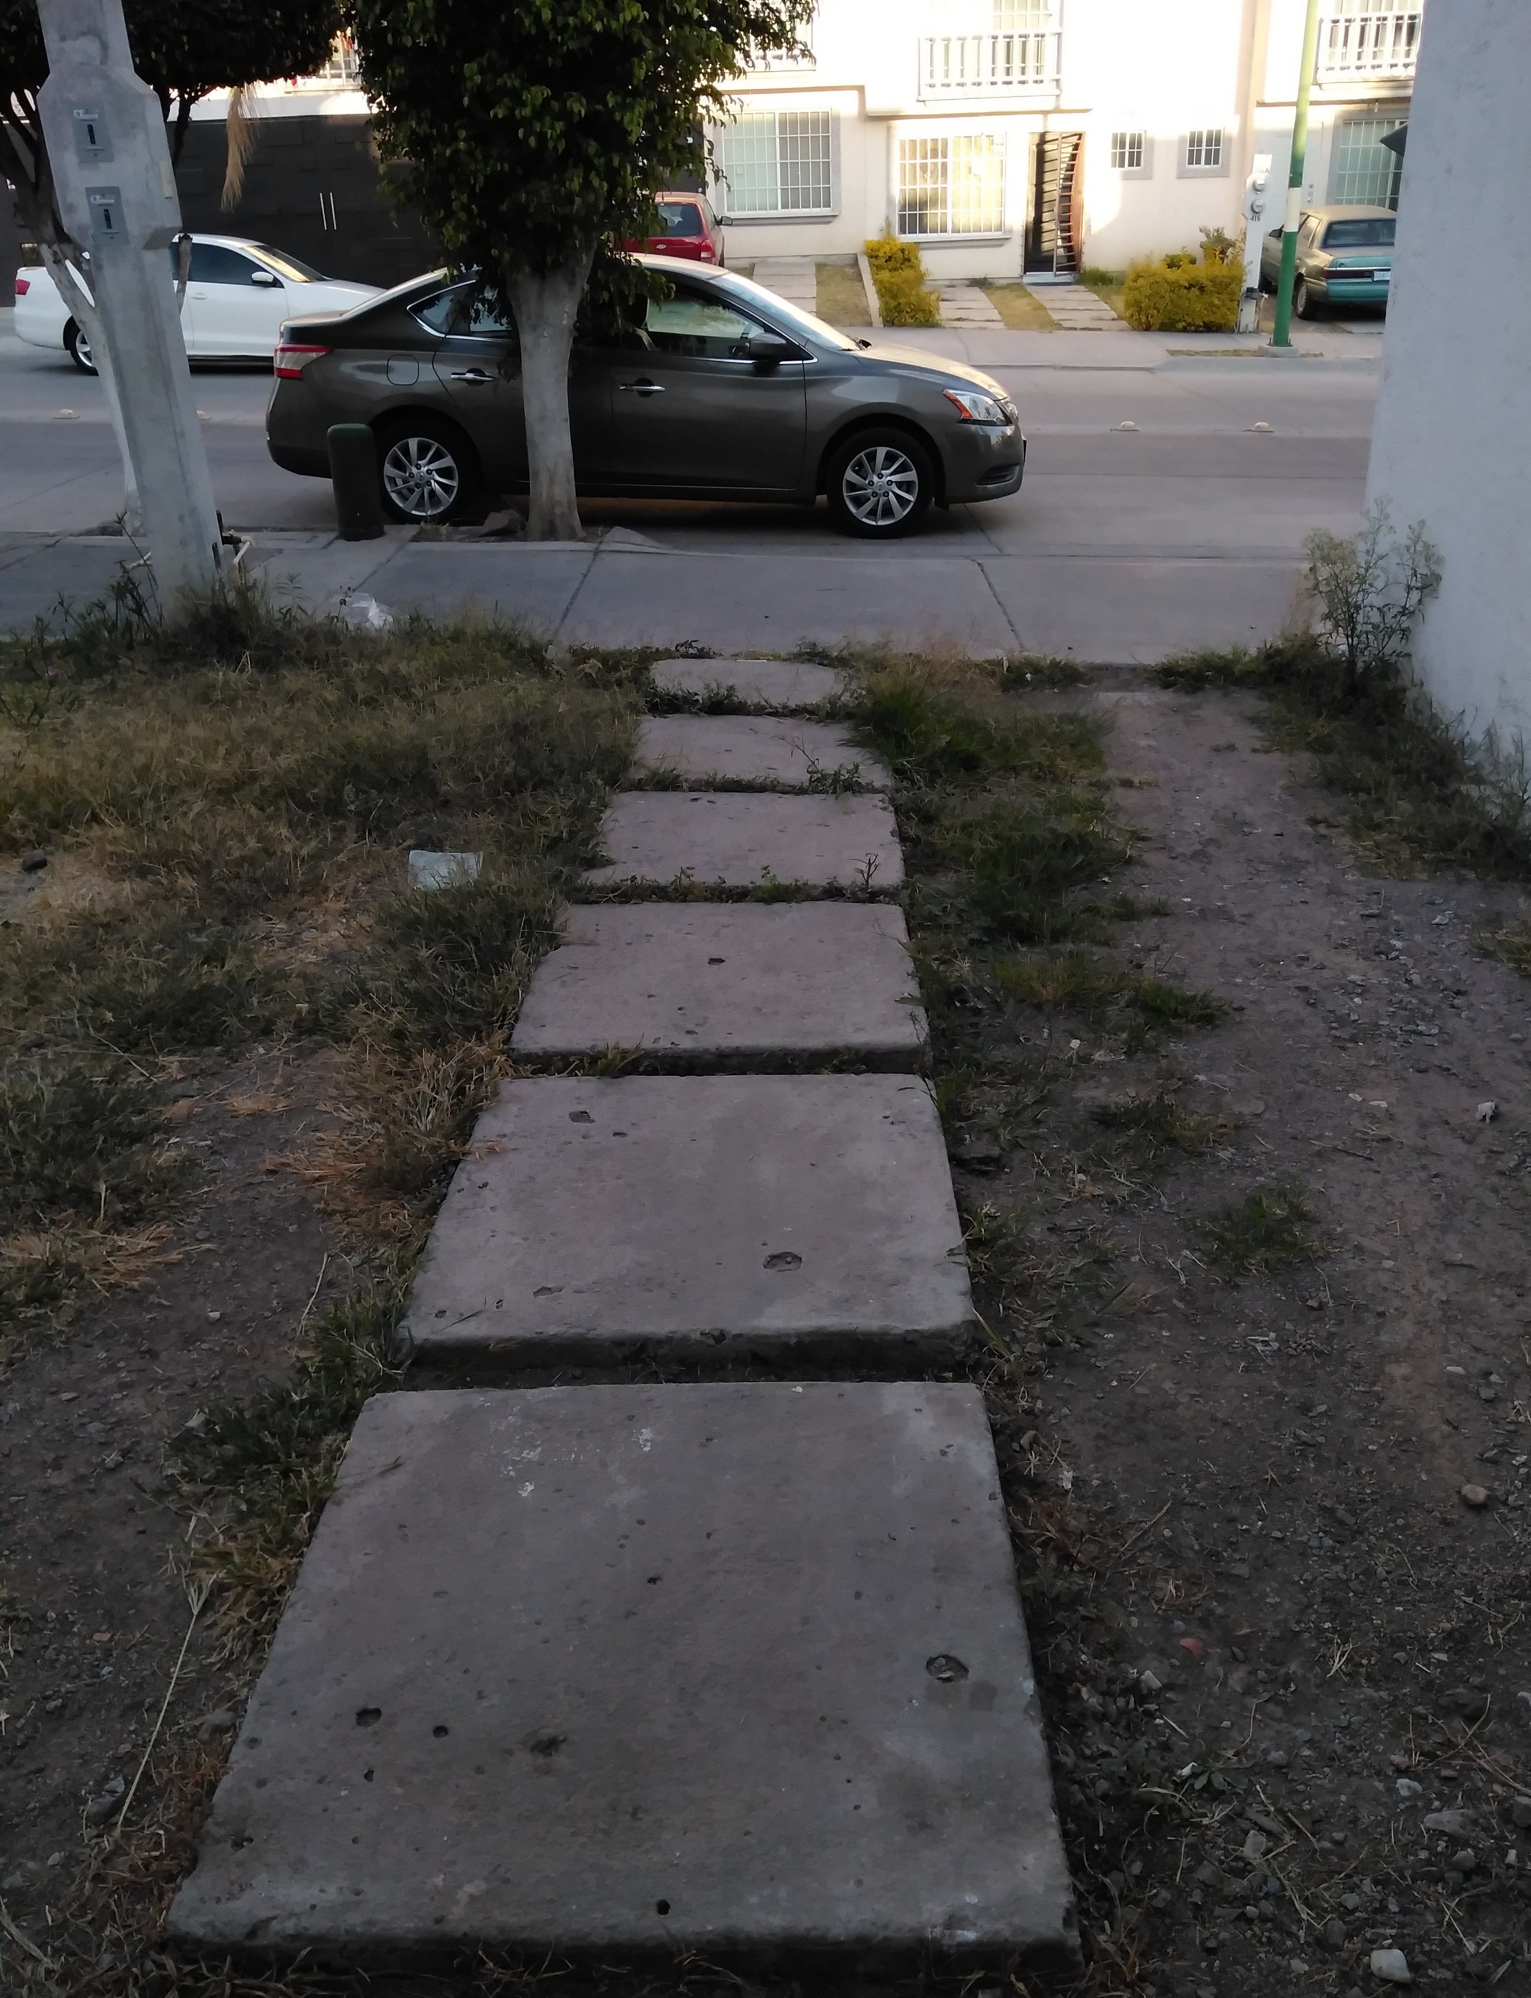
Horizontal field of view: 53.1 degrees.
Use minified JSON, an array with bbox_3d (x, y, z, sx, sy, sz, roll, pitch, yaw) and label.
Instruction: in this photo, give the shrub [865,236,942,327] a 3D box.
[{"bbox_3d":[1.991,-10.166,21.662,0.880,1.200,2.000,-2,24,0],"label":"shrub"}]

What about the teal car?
[{"bbox_3d":[8.791,-11.245,23.213,1.740,1.360,4.500,0,32,2],"label":"teal car"}]

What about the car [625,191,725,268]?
[{"bbox_3d":[-1.549,-11.891,24.168,1.620,1.420,3.750,-2,31,0],"label":"car"}]

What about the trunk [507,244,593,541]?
[{"bbox_3d":[-1.099,-3.124,7.993,0.400,1.371,0.360,-2,24,0],"label":"trunk"}]

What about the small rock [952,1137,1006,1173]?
[{"bbox_3d":[0.343,0.254,2.482,0.080,0.040,0.055,-1,25,0],"label":"small rock"}]

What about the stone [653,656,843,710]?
[{"bbox_3d":[-0.065,-1.115,5.516,0.720,0.070,0.640,-1,25,0],"label":"stone"}]

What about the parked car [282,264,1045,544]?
[{"bbox_3d":[-0.667,-3.783,9.473,4.630,1.495,1.760,2,24,0],"label":"parked car"}]

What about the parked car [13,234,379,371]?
[{"bbox_3d":[-6.378,-8.099,17.981,4.620,1.455,1.780,2,24,0],"label":"parked car"}]

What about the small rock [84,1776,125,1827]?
[{"bbox_3d":[-0.620,0.752,1.437,0.036,0.026,0.040,-1,25,0],"label":"small rock"}]

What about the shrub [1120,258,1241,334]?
[{"bbox_3d":[5.771,-9.780,21.265,1.520,0.930,1.050,-2,24,0],"label":"shrub"}]

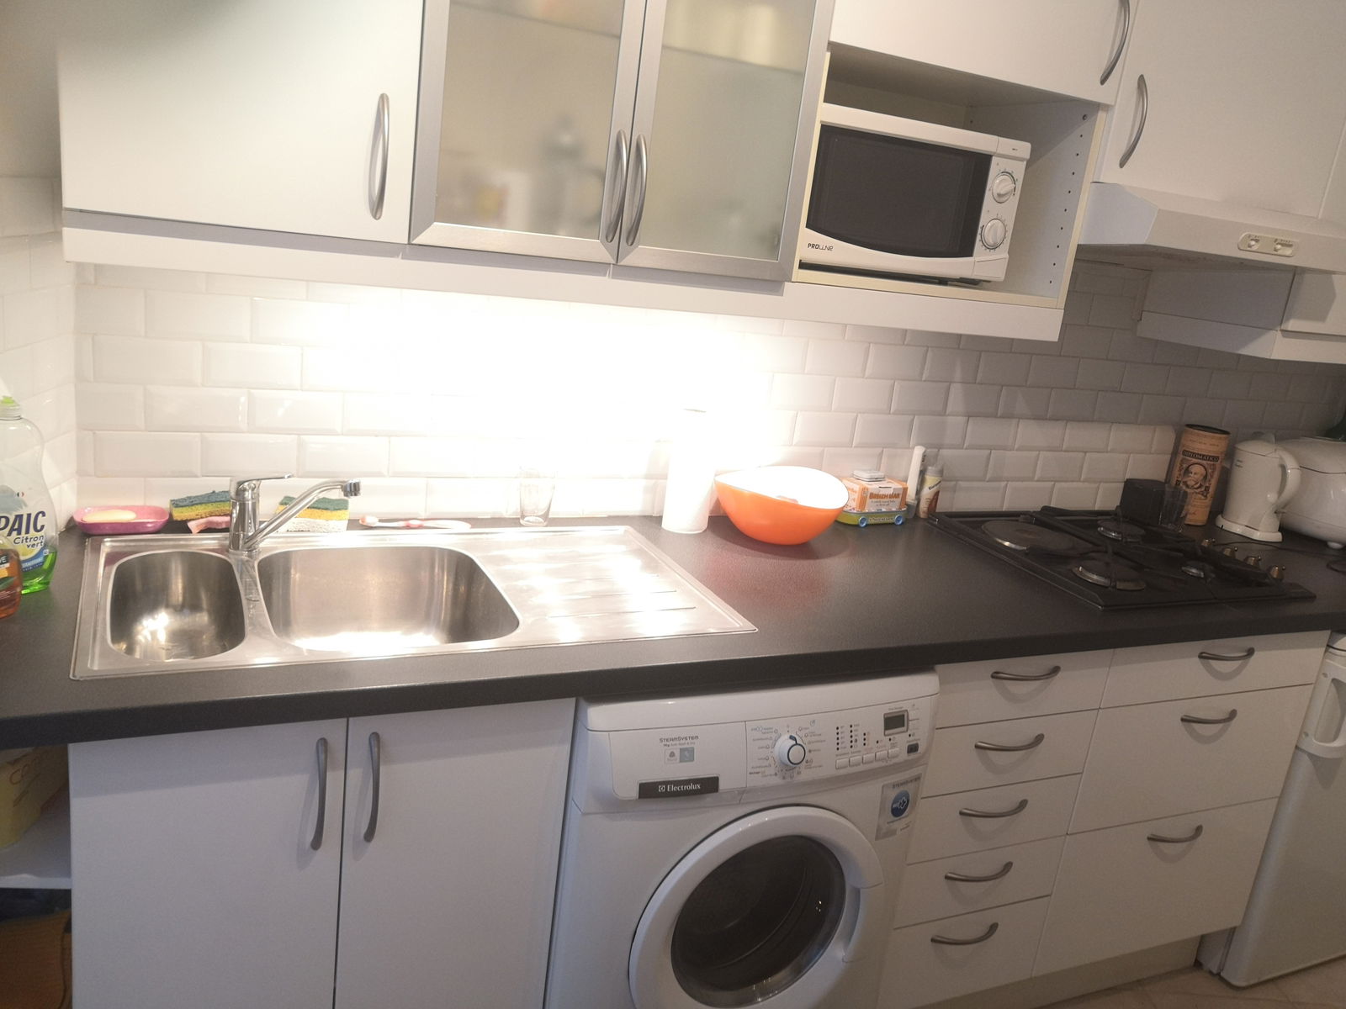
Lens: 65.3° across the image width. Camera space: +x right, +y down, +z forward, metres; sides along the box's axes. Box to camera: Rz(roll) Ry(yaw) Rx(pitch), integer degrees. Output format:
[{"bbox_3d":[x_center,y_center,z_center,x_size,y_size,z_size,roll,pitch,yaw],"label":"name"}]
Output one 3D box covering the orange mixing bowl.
[{"bbox_3d":[0.202,0.008,2.007,0.256,0.114,0.256,6,15,-2],"label":"orange mixing bowl"}]

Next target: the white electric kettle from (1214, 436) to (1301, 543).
[{"bbox_3d":[1.422,-0.041,2.532,0.140,0.225,0.200,0,16,-25],"label":"white electric kettle"}]

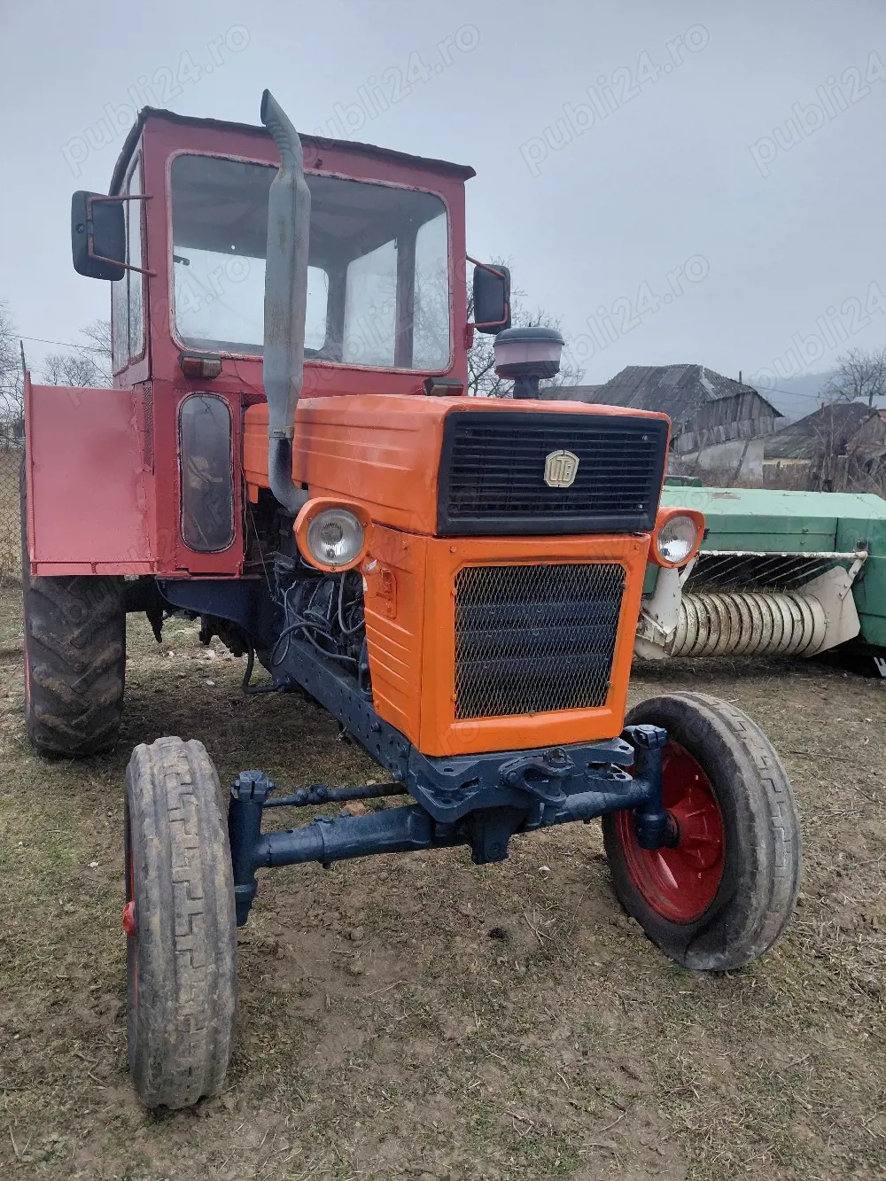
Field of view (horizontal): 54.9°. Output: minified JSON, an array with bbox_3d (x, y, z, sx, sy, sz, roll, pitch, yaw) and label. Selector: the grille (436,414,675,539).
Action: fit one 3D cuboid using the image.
[{"bbox_3d":[0.249,-0.256,1.919,0.570,0.268,0.050,-2,11,-25],"label":"grille"}]

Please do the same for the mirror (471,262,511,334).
[{"bbox_3d":[0.213,-1.297,3.786,0.168,0.305,0.065,-2,9,-23],"label":"mirror"}]

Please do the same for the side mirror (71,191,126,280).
[{"bbox_3d":[-1.273,-1.310,3.151,0.175,0.310,0.065,-2,9,-23],"label":"side mirror"}]

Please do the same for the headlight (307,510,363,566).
[{"bbox_3d":[-0.234,-0.111,1.811,0.123,0.123,0.075,-2,9,-23],"label":"headlight"}]

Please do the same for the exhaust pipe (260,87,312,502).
[{"bbox_3d":[-0.451,-0.812,2.494,0.155,1.190,0.135,-2,11,-25],"label":"exhaust pipe"}]

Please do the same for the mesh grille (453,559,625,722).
[{"bbox_3d":[0.223,0.112,2.004,0.450,0.370,0.030,-2,11,-25],"label":"mesh grille"}]

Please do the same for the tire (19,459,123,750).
[{"bbox_3d":[-1.773,0.020,4.126,0.390,1.560,1.560,-2,9,-23],"label":"tire"}]

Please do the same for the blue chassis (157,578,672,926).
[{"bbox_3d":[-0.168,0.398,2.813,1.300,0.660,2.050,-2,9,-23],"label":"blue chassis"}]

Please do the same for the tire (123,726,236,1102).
[{"bbox_3d":[-0.635,0.755,2.013,0.180,0.810,0.810,-2,9,-23],"label":"tire"}]

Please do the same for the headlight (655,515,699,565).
[{"bbox_3d":[0.606,-0.146,2.269,0.140,0.140,0.080,-2,11,-25],"label":"headlight"}]

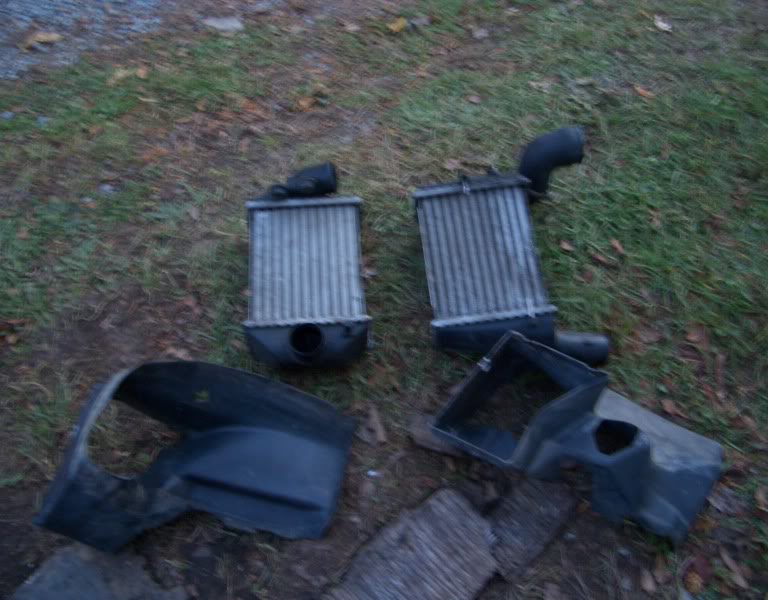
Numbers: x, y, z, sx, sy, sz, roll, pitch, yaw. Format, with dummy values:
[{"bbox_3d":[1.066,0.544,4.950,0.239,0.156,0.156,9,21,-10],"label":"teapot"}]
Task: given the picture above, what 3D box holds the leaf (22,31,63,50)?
[{"bbox_3d":[-0.728,-0.549,1.726,0.082,0.012,0.030,-23,64,-12],"label":"leaf"}]

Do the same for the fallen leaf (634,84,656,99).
[{"bbox_3d":[0.535,-0.428,1.660,0.047,0.012,0.018,32,66,16],"label":"fallen leaf"}]

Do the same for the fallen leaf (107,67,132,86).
[{"bbox_3d":[-0.549,-0.463,1.679,0.060,0.012,0.024,-40,69,-19],"label":"fallen leaf"}]

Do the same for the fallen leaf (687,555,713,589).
[{"bbox_3d":[0.469,0.404,1.203,0.032,0.015,0.050,19,62,12],"label":"fallen leaf"}]

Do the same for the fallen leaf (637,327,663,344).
[{"bbox_3d":[0.460,0.061,1.401,0.043,0.015,0.032,4,60,4],"label":"fallen leaf"}]

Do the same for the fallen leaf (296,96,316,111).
[{"bbox_3d":[-0.158,-0.399,1.644,0.041,0.012,0.028,0,61,0],"label":"fallen leaf"}]

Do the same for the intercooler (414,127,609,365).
[{"bbox_3d":[0.219,-0.108,1.449,0.306,0.085,0.449,-5,62,-3],"label":"intercooler"}]

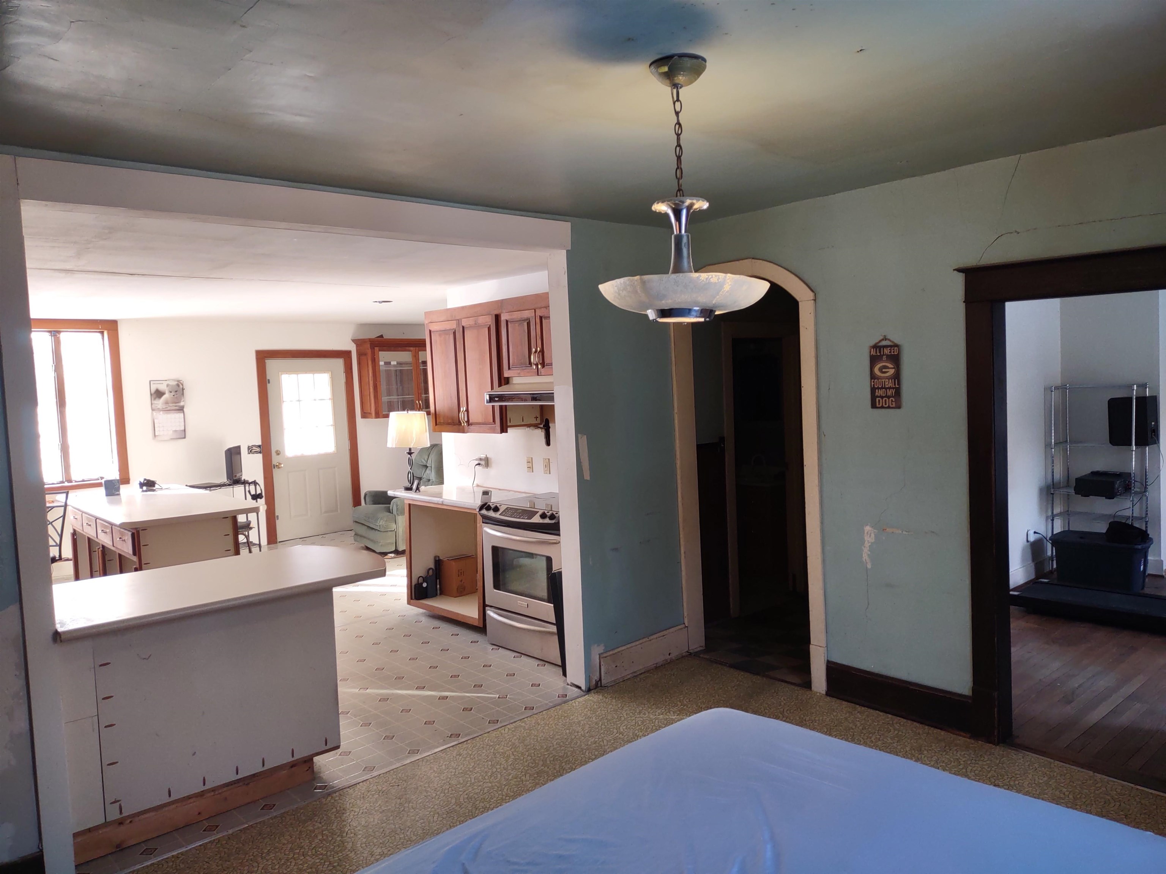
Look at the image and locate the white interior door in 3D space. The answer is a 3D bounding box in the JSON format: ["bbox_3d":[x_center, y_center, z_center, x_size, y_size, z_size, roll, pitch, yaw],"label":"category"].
[{"bbox_3d":[-3.075,0.121,10.646,0.935,2.003,0.050,-6,5,-44],"label":"white interior door"}]

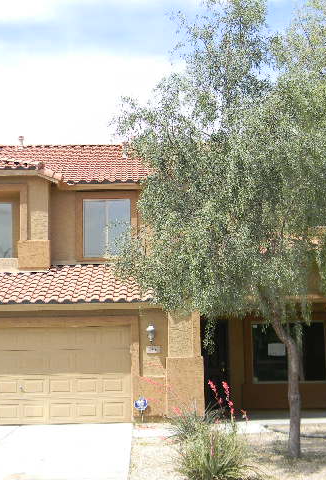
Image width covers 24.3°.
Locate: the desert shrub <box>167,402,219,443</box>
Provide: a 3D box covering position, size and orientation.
[{"bbox_3d":[0.559,3.334,13.900,0.930,0.710,0.880,0,-8,-2],"label":"desert shrub"}]

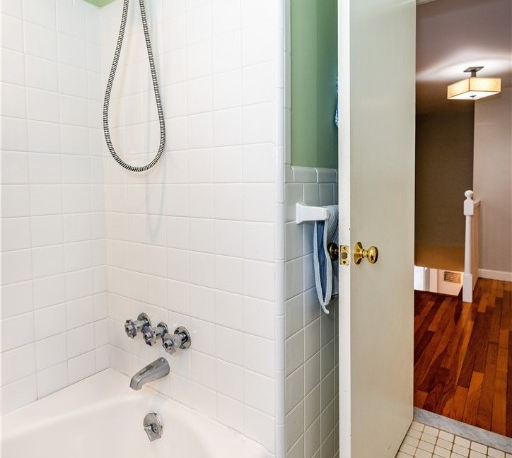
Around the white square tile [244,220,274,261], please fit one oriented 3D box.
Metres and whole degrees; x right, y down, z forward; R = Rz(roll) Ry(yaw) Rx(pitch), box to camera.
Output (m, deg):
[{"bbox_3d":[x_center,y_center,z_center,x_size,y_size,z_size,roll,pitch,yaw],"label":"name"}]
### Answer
[{"bbox_3d":[0.011,0.034,0.969,0.108,0.108,0.009,3,5,34],"label":"white square tile"}]

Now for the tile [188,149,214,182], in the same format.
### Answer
[{"bbox_3d":[-0.171,-0.201,1.087,0.108,0.108,0.009,4,6,34],"label":"tile"}]

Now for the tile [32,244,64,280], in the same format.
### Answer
[{"bbox_3d":[-0.750,0.119,1.232,0.010,0.108,0.108,4,6,35],"label":"tile"}]

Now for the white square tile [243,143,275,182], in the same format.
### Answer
[{"bbox_3d":[0.009,-0.184,0.960,0.108,0.108,0.009,3,5,34],"label":"white square tile"}]

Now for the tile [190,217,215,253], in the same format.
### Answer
[{"bbox_3d":[-0.170,0.018,1.093,0.108,0.108,0.009,3,5,34],"label":"tile"}]

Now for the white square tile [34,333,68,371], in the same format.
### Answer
[{"bbox_3d":[-0.755,0.445,1.257,0.010,0.108,0.108,4,6,35],"label":"white square tile"}]

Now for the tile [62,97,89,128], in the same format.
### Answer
[{"bbox_3d":[-0.683,-0.442,1.285,0.009,0.107,0.107,3,5,34],"label":"tile"}]

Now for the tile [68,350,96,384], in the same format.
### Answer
[{"bbox_3d":[-0.681,0.535,1.330,0.009,0.098,0.108,4,6,34],"label":"tile"}]

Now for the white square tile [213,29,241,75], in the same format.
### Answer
[{"bbox_3d":[-0.084,-0.519,1.009,0.108,0.108,0.009,3,5,34],"label":"white square tile"}]

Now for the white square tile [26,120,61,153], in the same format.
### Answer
[{"bbox_3d":[-0.745,-0.321,1.196,0.010,0.108,0.108,4,6,35],"label":"white square tile"}]

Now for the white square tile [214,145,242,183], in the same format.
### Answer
[{"bbox_3d":[-0.084,-0.193,1.030,0.107,0.107,0.009,3,5,34],"label":"white square tile"}]

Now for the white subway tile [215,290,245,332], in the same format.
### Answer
[{"bbox_3d":[-0.078,0.245,1.043,0.108,0.108,0.009,4,6,34],"label":"white subway tile"}]

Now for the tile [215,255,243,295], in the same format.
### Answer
[{"bbox_3d":[-0.079,0.135,1.035,0.108,0.108,0.009,3,5,34],"label":"tile"}]

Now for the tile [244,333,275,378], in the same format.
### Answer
[{"bbox_3d":[0.013,0.361,0.982,0.108,0.108,0.009,3,5,34],"label":"tile"}]

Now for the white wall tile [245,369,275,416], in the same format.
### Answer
[{"bbox_3d":[0.010,0.480,1.005,0.107,0.107,0.009,3,5,34],"label":"white wall tile"}]

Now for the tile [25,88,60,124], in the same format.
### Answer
[{"bbox_3d":[-0.745,-0.428,1.186,0.010,0.108,0.108,4,6,35],"label":"tile"}]

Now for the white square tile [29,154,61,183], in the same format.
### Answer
[{"bbox_3d":[-0.746,-0.213,1.209,0.009,0.108,0.108,4,6,34],"label":"white square tile"}]

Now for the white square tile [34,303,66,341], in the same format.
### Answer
[{"bbox_3d":[-0.743,0.334,1.232,0.009,0.108,0.108,4,6,34],"label":"white square tile"}]

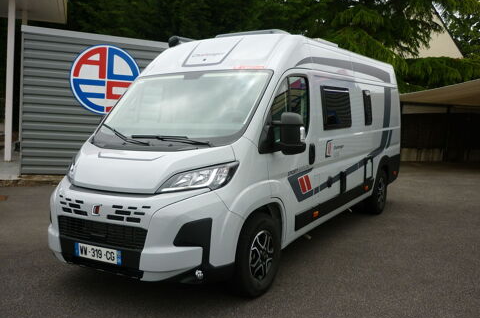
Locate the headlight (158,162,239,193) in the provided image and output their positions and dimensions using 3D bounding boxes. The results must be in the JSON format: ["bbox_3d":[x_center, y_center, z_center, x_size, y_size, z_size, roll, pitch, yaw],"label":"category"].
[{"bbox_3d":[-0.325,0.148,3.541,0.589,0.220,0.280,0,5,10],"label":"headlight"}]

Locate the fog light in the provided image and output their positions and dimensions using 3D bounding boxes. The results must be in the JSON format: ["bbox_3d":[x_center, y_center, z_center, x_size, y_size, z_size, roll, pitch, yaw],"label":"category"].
[{"bbox_3d":[-0.304,0.863,3.432,0.075,0.075,0.055,2,6,22],"label":"fog light"}]

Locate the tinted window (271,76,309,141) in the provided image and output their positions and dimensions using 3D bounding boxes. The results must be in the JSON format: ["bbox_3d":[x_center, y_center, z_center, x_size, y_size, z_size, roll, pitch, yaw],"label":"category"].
[{"bbox_3d":[0.467,-0.494,4.325,0.055,0.640,0.930,-5,2,31],"label":"tinted window"}]

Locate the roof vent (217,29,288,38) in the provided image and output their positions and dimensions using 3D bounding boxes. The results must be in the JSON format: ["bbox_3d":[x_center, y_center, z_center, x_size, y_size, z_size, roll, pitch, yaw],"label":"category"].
[{"bbox_3d":[0.198,-1.498,5.738,0.780,0.110,0.580,2,6,30],"label":"roof vent"}]

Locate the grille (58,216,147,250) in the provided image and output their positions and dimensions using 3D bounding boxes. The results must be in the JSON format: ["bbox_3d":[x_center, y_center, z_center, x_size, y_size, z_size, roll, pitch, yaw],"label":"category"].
[{"bbox_3d":[-1.108,0.581,3.624,0.970,0.165,0.090,2,6,30],"label":"grille"}]

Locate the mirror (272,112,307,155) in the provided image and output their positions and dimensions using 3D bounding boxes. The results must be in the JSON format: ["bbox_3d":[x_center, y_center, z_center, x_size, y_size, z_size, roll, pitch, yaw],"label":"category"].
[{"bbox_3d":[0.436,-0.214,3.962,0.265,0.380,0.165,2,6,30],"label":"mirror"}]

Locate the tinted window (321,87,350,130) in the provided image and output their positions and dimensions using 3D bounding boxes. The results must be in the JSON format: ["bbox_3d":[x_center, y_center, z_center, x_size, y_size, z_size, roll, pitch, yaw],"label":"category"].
[{"bbox_3d":[1.155,-0.613,5.445,0.050,0.490,1.010,-3,3,31],"label":"tinted window"}]

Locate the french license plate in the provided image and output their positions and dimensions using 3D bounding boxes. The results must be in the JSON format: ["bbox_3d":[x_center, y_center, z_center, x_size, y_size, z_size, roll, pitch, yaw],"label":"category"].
[{"bbox_3d":[-1.122,0.749,3.613,0.520,0.115,0.020,2,6,30],"label":"french license plate"}]

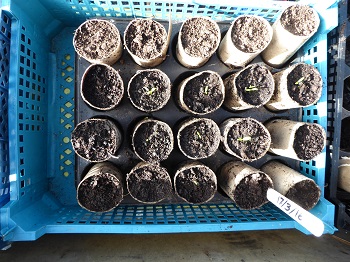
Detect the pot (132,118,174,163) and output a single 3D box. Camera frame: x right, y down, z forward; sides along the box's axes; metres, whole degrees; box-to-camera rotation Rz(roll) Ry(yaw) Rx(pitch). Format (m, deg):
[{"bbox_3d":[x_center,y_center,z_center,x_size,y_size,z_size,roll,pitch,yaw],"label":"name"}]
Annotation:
[{"bbox_3d":[-0.030,0.008,0.308,0.044,0.097,0.044,0,93,-9],"label":"pot"}]

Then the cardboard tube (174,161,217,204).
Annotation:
[{"bbox_3d":[0.020,0.060,0.324,0.045,0.098,0.045,0,88,-5],"label":"cardboard tube"}]

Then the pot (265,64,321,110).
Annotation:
[{"bbox_3d":[0.134,-0.047,0.319,0.044,0.097,0.044,0,87,-7],"label":"pot"}]

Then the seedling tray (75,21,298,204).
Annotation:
[{"bbox_3d":[0.021,-0.021,0.334,0.281,0.050,0.228,0,91,-4],"label":"seedling tray"}]

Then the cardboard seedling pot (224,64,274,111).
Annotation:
[{"bbox_3d":[0.079,-0.046,0.314,0.044,0.097,0.044,0,89,-7],"label":"cardboard seedling pot"}]

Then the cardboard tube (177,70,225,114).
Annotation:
[{"bbox_3d":[0.026,-0.045,0.310,0.044,0.097,0.044,0,97,-4],"label":"cardboard tube"}]

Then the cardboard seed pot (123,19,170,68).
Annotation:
[{"bbox_3d":[-0.033,-0.099,0.311,0.045,0.098,0.045,0,95,-4],"label":"cardboard seed pot"}]

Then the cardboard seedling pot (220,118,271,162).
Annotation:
[{"bbox_3d":[0.079,0.007,0.316,0.045,0.098,0.045,0,92,1],"label":"cardboard seedling pot"}]

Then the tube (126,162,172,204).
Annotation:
[{"bbox_3d":[-0.031,0.059,0.310,0.044,0.097,0.044,0,86,-6],"label":"tube"}]

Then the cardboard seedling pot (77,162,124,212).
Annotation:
[{"bbox_3d":[-0.086,0.063,0.312,0.045,0.098,0.045,0,93,-11],"label":"cardboard seedling pot"}]

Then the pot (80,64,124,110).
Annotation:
[{"bbox_3d":[-0.079,-0.047,0.306,0.045,0.098,0.045,0,93,-6],"label":"pot"}]

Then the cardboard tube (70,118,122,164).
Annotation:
[{"bbox_3d":[-0.086,0.008,0.304,0.044,0.097,0.044,0,93,-5],"label":"cardboard tube"}]

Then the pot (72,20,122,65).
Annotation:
[{"bbox_3d":[-0.086,-0.097,0.305,0.045,0.098,0.045,-1,97,-9],"label":"pot"}]

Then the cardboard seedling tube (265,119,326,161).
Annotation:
[{"bbox_3d":[0.135,0.007,0.319,0.044,0.097,0.044,-1,96,-12],"label":"cardboard seedling tube"}]

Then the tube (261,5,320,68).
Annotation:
[{"bbox_3d":[0.136,-0.110,0.327,0.045,0.098,0.045,1,76,-4],"label":"tube"}]

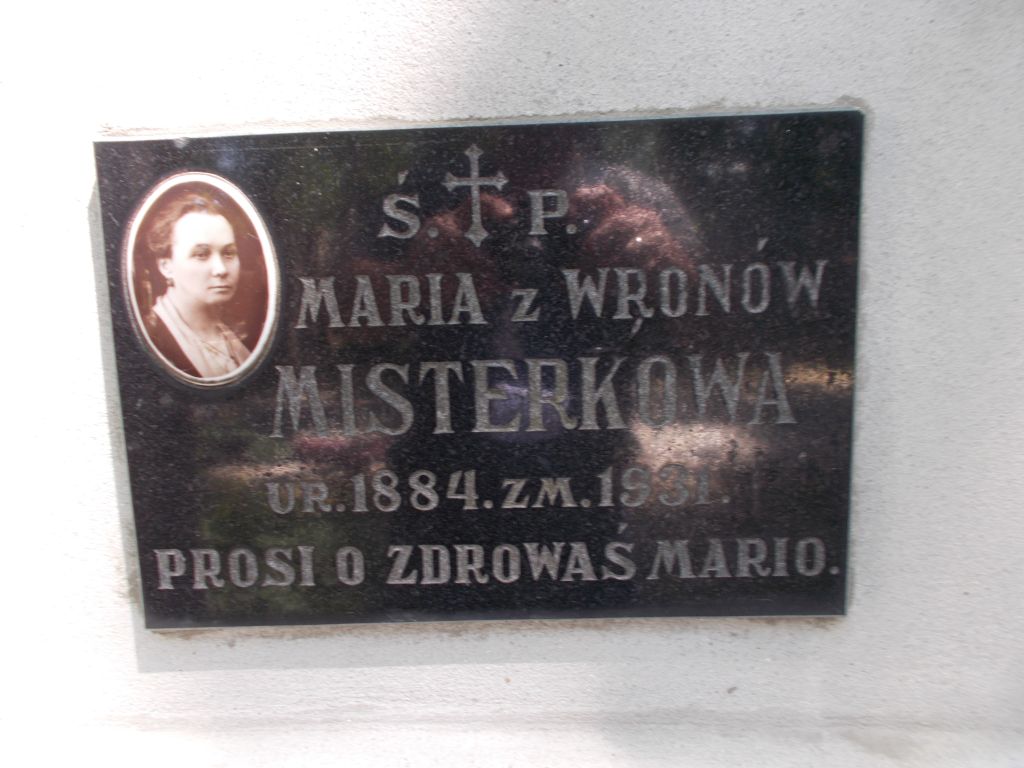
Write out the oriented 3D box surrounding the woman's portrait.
[{"bbox_3d":[-0.190,-0.062,0.467,0.096,0.130,0.010,-2,8,2],"label":"woman's portrait"}]

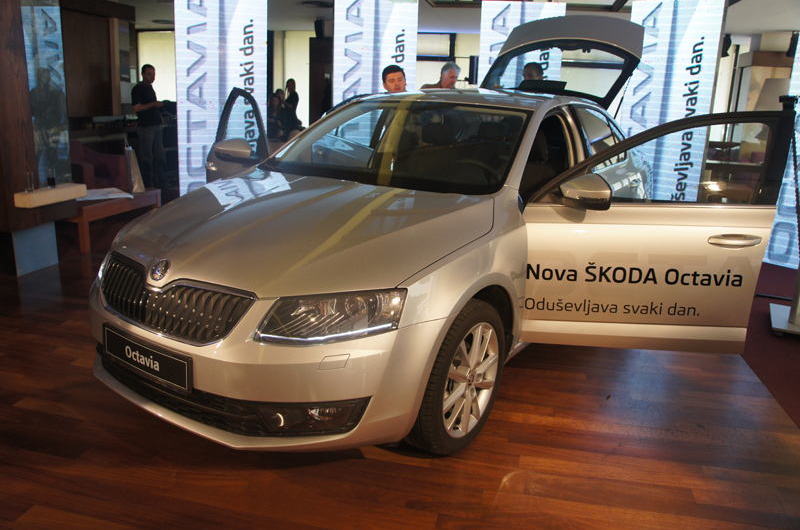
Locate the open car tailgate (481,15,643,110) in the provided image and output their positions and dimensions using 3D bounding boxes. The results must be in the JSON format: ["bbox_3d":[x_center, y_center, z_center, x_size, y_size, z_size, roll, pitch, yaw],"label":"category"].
[{"bbox_3d":[1.348,-1.634,4.930,1.200,1.100,0.340,12,-27,32],"label":"open car tailgate"}]

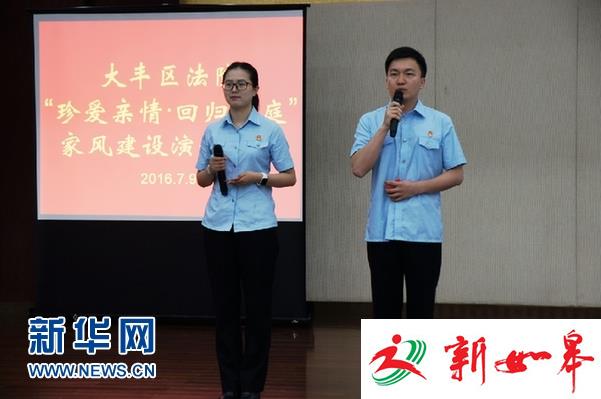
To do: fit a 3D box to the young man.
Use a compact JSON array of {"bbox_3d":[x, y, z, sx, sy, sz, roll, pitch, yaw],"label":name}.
[{"bbox_3d":[0.495,0.160,6.330,0.510,1.730,0.380,1,3,16],"label":"young man"}]

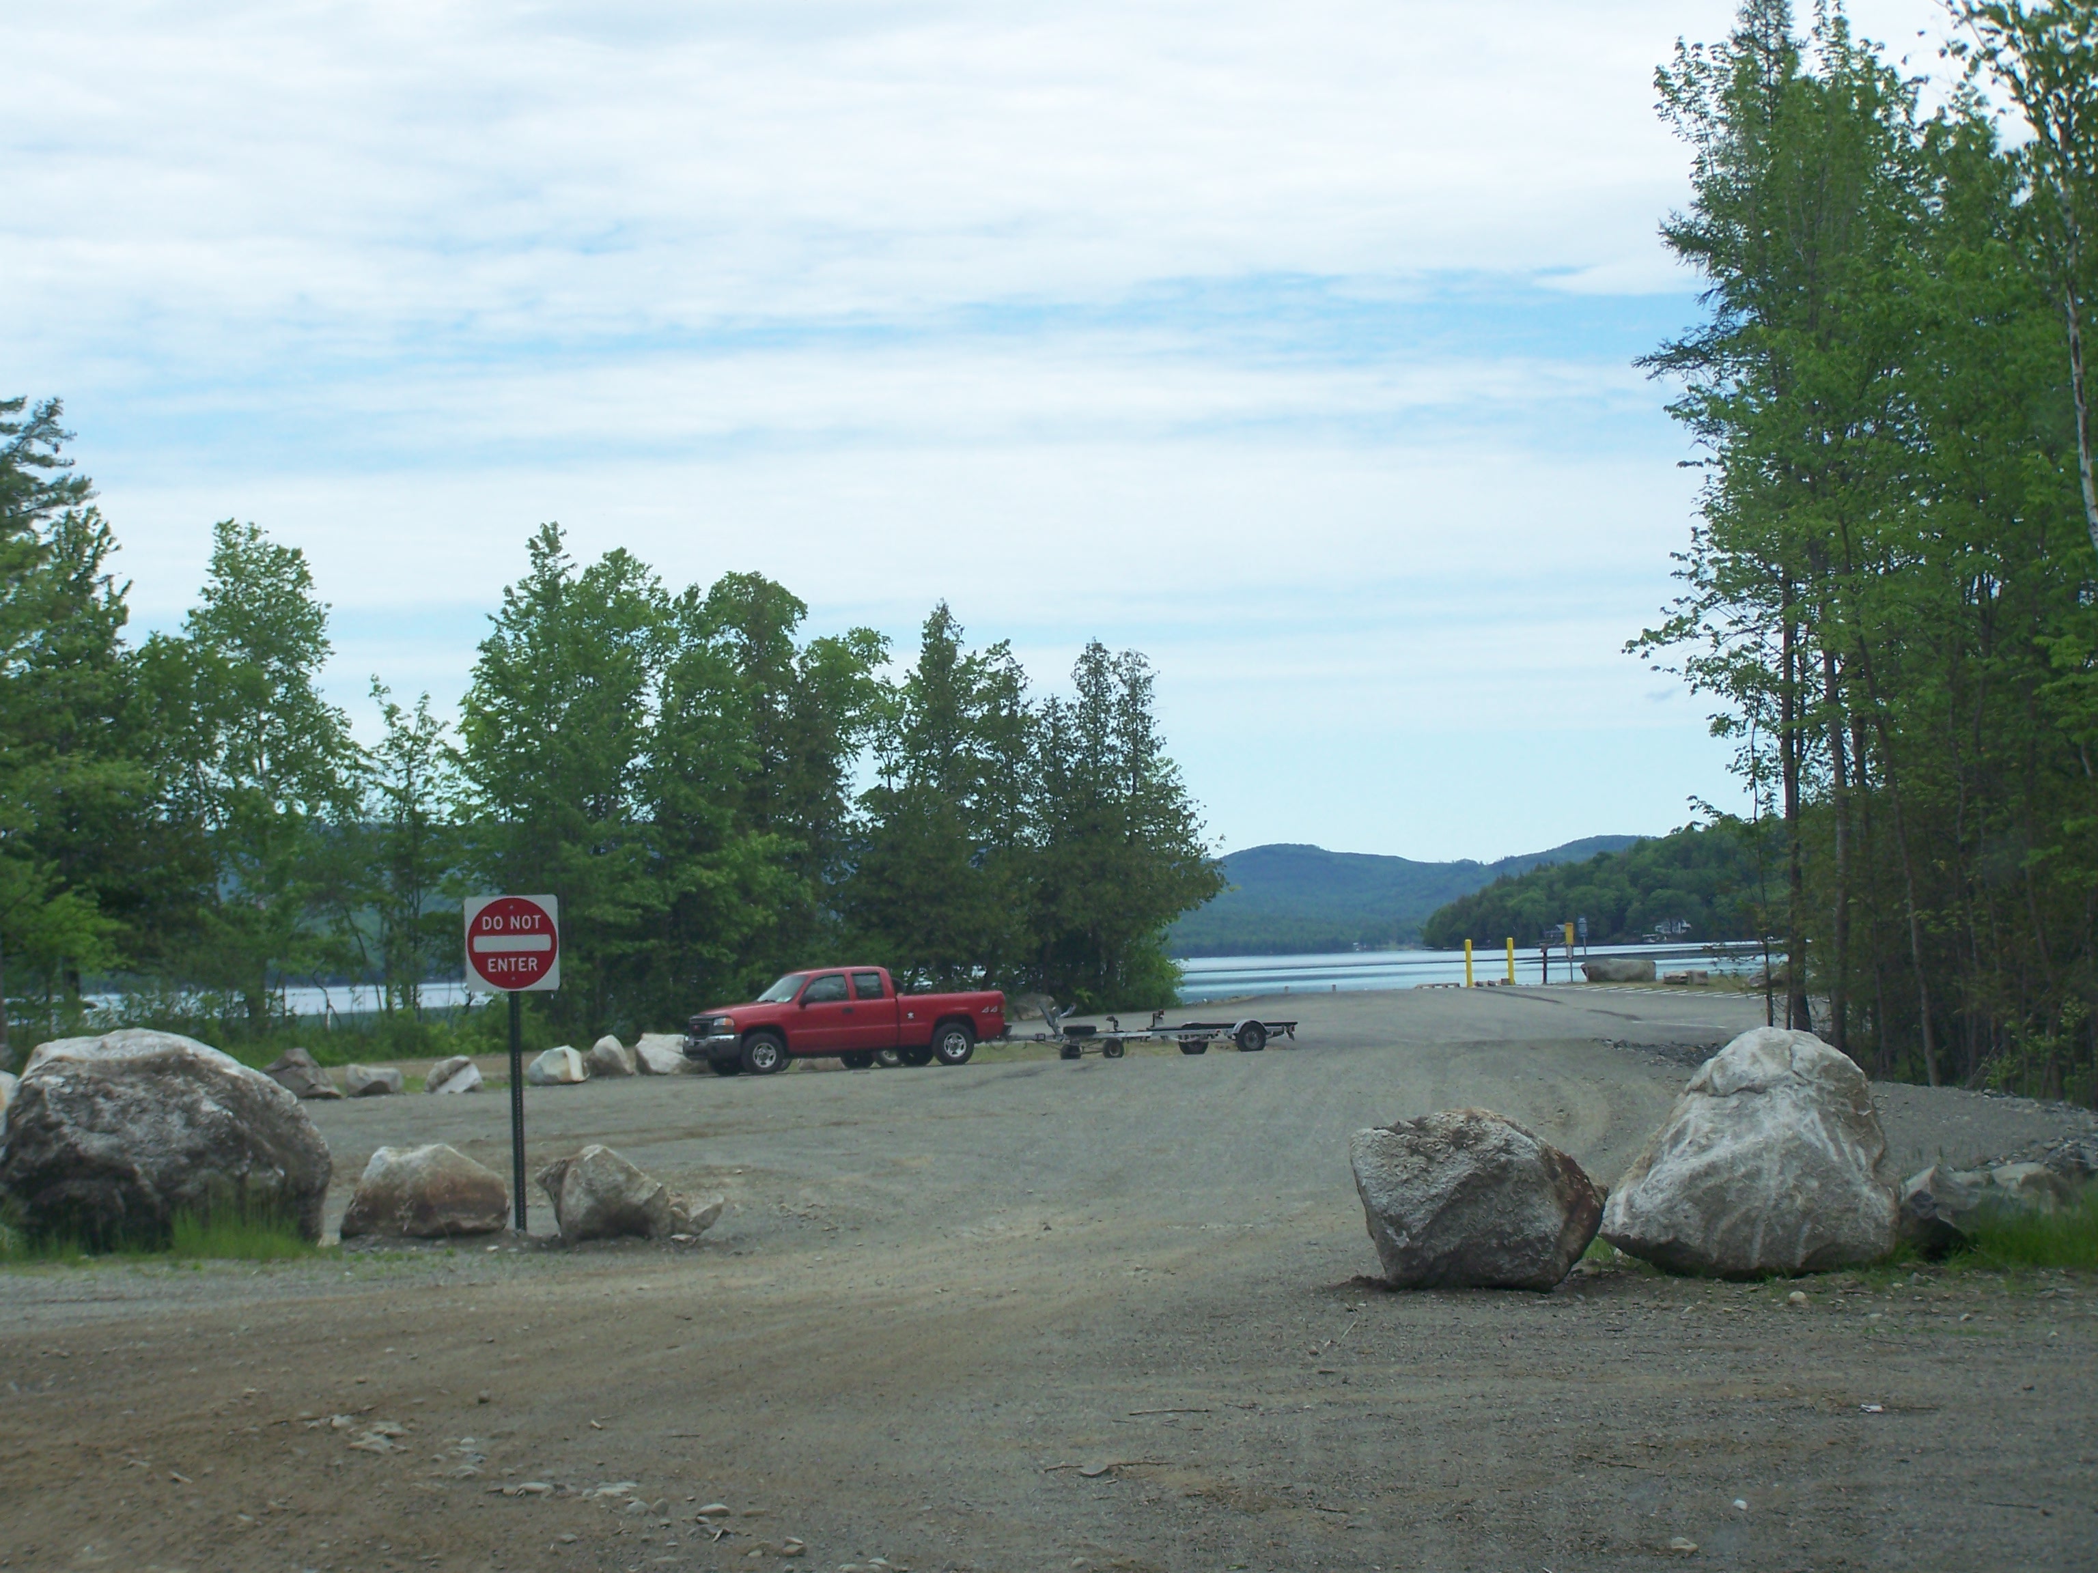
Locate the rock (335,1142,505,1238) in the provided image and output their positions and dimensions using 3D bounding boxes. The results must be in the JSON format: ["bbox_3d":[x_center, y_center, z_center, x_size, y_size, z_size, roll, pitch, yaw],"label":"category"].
[{"bbox_3d":[-4.054,2.628,27.150,1.090,0.610,0.800,-2,-2,-9],"label":"rock"}]

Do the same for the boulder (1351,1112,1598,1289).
[{"bbox_3d":[2.069,2.005,20.300,1.210,0.880,1.000,-2,-2,6],"label":"boulder"}]

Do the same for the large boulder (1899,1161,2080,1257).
[{"bbox_3d":[4.706,2.109,20.900,0.950,0.500,0.750,-3,-2,12],"label":"large boulder"}]

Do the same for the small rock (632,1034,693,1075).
[{"bbox_3d":[-6.987,4.934,77.000,1.250,0.760,0.900,-2,-2,-5],"label":"small rock"}]

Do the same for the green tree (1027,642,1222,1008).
[{"bbox_3d":[1.914,0.988,105.000,4.800,9.100,4.600,-2,-2,1],"label":"green tree"}]

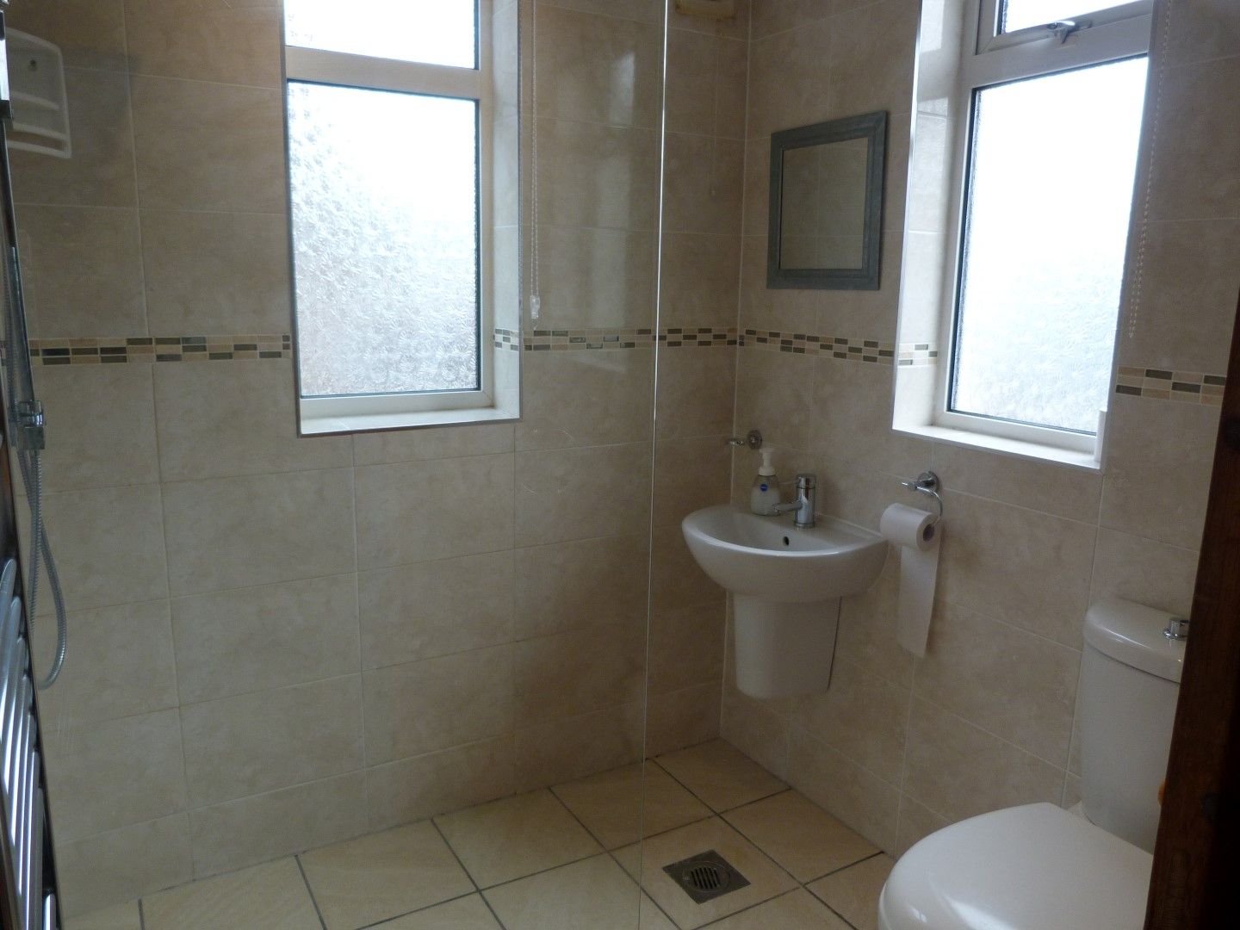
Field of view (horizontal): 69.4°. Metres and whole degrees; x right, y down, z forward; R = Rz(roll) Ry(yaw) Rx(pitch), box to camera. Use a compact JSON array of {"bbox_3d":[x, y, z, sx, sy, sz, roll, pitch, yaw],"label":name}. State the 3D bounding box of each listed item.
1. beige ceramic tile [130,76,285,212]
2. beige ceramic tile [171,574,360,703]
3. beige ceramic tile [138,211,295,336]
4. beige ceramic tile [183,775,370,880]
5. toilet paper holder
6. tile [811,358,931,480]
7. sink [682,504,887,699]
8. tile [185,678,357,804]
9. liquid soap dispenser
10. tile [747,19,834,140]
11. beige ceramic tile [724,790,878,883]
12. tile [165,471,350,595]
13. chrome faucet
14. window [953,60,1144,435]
[{"bbox_3d":[-0.828,-0.643,1.821,0.281,0.248,0.010,-5,13,-30],"label":"beige ceramic tile"},{"bbox_3d":[-0.796,0.391,2.048,0.399,0.250,0.010,-5,13,-30],"label":"beige ceramic tile"},{"bbox_3d":[-0.834,-0.396,1.868,0.278,0.249,0.010,-5,13,-30],"label":"beige ceramic tile"},{"bbox_3d":[-0.805,0.856,2.139,0.399,0.185,0.010,-5,13,-30],"label":"beige ceramic tile"},{"bbox_3d":[0.677,0.073,1.974,0.060,0.112,0.128,-5,13,-30],"label":"toilet paper holder"},{"bbox_3d":[0.597,-0.117,2.153,0.010,0.245,0.399,-5,13,-30],"label":"tile"},{"bbox_3d":[0.357,0.374,2.248,0.405,0.455,0.480,-5,13,-30],"label":"sink"},{"bbox_3d":[-0.803,0.642,2.099,0.400,0.252,0.010,-5,13,-30],"label":"tile"},{"bbox_3d":[0.384,0.044,2.338,0.073,0.170,0.060,6,12,24],"label":"liquid soap dispenser"},{"bbox_3d":[0.433,-0.976,2.300,0.010,0.250,0.314,-5,13,-30],"label":"tile"},{"bbox_3d":[0.460,0.952,2.310,0.257,0.010,0.333,-5,13,-30],"label":"beige ceramic tile"},{"bbox_3d":[-0.793,0.146,2.003,0.400,0.251,0.010,-5,13,-30],"label":"tile"},{"bbox_3d":[0.431,0.091,2.207,0.124,0.130,0.050,-5,13,-30],"label":"chrome faucet"},{"bbox_3d":[0.894,-0.445,1.890,0.030,0.720,0.430,-5,13,-30],"label":"window"}]

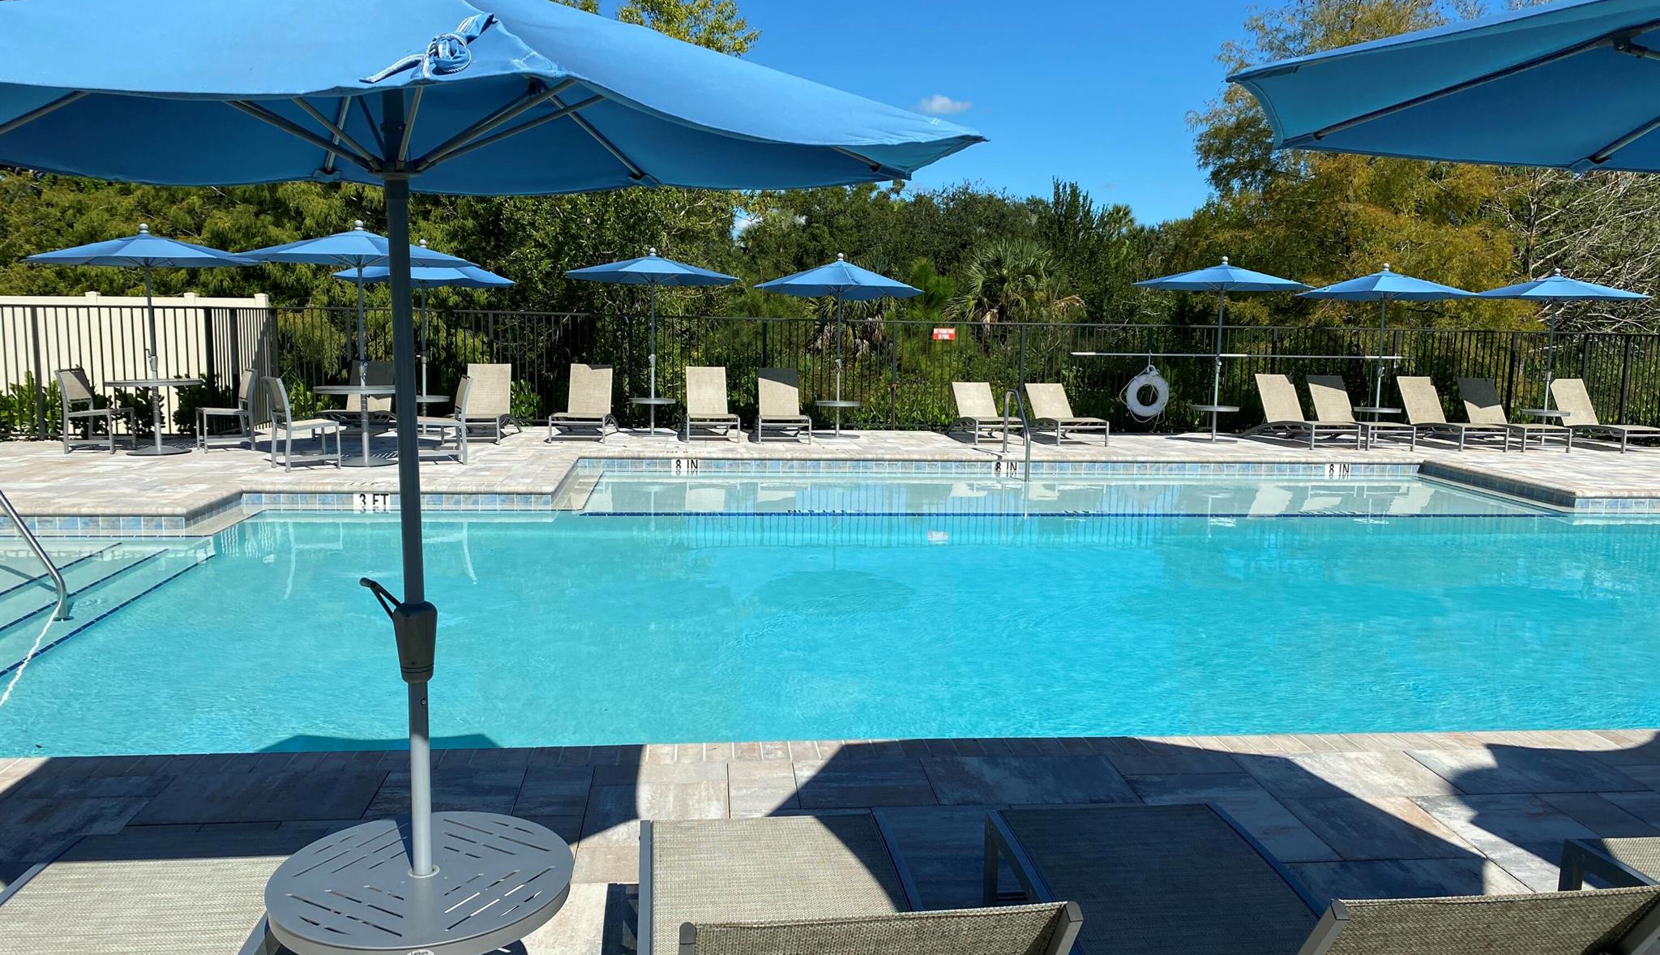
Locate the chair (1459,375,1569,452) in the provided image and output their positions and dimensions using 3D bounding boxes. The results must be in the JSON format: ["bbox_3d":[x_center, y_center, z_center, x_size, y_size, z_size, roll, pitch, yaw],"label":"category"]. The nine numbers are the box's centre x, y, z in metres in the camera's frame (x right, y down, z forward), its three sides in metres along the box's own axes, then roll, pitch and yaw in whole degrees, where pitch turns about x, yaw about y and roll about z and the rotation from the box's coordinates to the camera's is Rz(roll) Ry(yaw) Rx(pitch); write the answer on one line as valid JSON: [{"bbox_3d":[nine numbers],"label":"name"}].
[{"bbox_3d":[9.242,-0.879,17.045,0.670,0.910,1.800,0,7,-6],"label":"chair"}]

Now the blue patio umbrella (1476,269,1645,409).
[{"bbox_3d":[9.778,-1.726,16.890,2.200,2.180,2.200,0,7,-6],"label":"blue patio umbrella"}]

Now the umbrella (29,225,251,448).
[{"bbox_3d":[-7.102,-1.455,13.054,2.200,2.380,2.200,0,7,-6],"label":"umbrella"}]

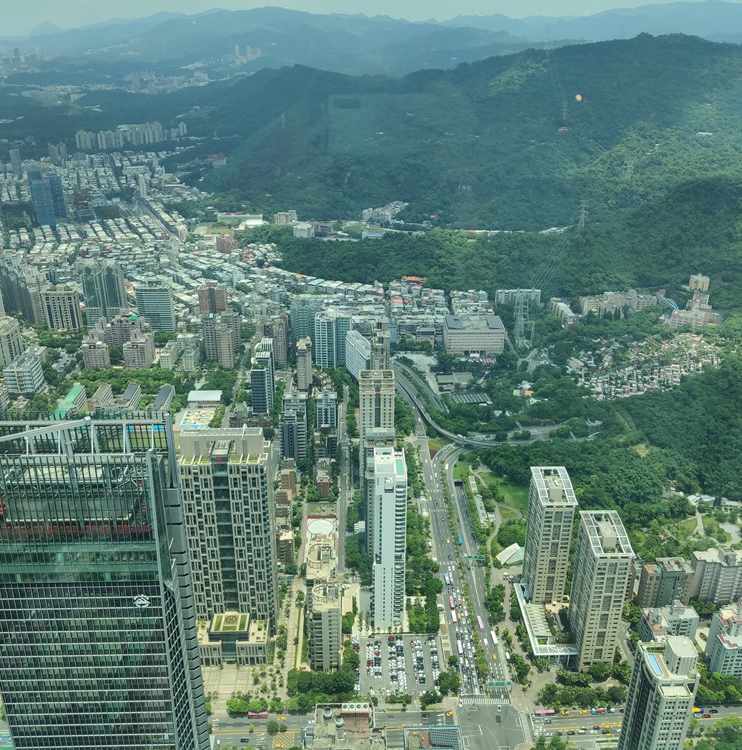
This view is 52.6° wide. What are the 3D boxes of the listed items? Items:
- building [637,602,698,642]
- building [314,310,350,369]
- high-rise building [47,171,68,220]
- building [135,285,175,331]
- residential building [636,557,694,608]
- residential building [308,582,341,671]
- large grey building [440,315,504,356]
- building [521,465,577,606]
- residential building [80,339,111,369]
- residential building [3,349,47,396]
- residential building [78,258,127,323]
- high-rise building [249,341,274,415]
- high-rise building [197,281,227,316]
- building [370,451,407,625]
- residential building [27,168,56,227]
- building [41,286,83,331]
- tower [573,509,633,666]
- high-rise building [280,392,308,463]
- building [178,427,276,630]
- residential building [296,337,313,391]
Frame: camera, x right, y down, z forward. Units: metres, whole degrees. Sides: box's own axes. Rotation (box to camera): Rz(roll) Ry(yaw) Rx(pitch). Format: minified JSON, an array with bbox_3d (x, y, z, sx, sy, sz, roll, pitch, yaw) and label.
[{"bbox_3d":[203.480,176.290,503.940,37.000,25.000,38.000,0,24,0],"label":"building"},{"bbox_3d":[-46.800,-43.390,930.090,42.500,70.100,27.700,0,24,0],"label":"building"},{"bbox_3d":[-693.090,-392.930,1665.160,24.800,96.000,25.700,0,24,-1],"label":"high-rise building"},{"bbox_3d":[-296.200,-92.570,1042.130,45.600,64.000,20.000,0,25,0],"label":"building"},{"bbox_3d":[208.440,149.330,534.520,35.100,33.700,15.800,0,24,-1],"label":"residential building"},{"bbox_3d":[-29.450,165.740,495.030,18.800,54.000,25.000,0,25,-2],"label":"residential building"},{"bbox_3d":[134.460,-52.320,984.050,72.000,36.000,51.000,1,25,0],"label":"large grey building"},{"bbox_3d":[127.770,118.490,542.210,24.300,91.100,49.500,1,24,1],"label":"building"},{"bbox_3d":[-340.290,-26.870,933.610,26.700,33.600,21.700,0,24,0],"label":"residential building"},{"bbox_3d":[-397.420,-2.020,874.320,29.700,35.100,61.400,0,24,-1],"label":"residential building"},{"bbox_3d":[-371.500,-114.510,1050.620,50.200,94.600,24.600,0,24,0],"label":"residential building"},{"bbox_3d":[-118.800,1.400,828.500,20.800,75.200,37.600,0,24,0],"label":"high-rise building"},{"bbox_3d":[-230.900,-112.040,1102.340,37.900,48.300,22.700,0,24,0],"label":"high-rise building"},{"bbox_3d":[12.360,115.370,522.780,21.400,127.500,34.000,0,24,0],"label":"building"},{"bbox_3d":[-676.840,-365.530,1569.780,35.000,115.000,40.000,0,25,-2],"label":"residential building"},{"bbox_3d":[-426.650,-92.000,1044.740,41.600,58.900,24.800,0,24,-1],"label":"building"},{"bbox_3d":[149.250,144.080,496.500,22.600,95.000,45.000,1,25,2],"label":"tower"},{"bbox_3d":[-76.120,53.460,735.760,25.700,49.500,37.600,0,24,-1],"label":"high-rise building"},{"bbox_3d":[-91.090,104.820,497.210,54.500,152.000,32.700,0,24,-1],"label":"building"},{"bbox_3d":[-77.210,-12.230,877.750,18.300,52.500,23.800,0,24,-1],"label":"residential building"}]

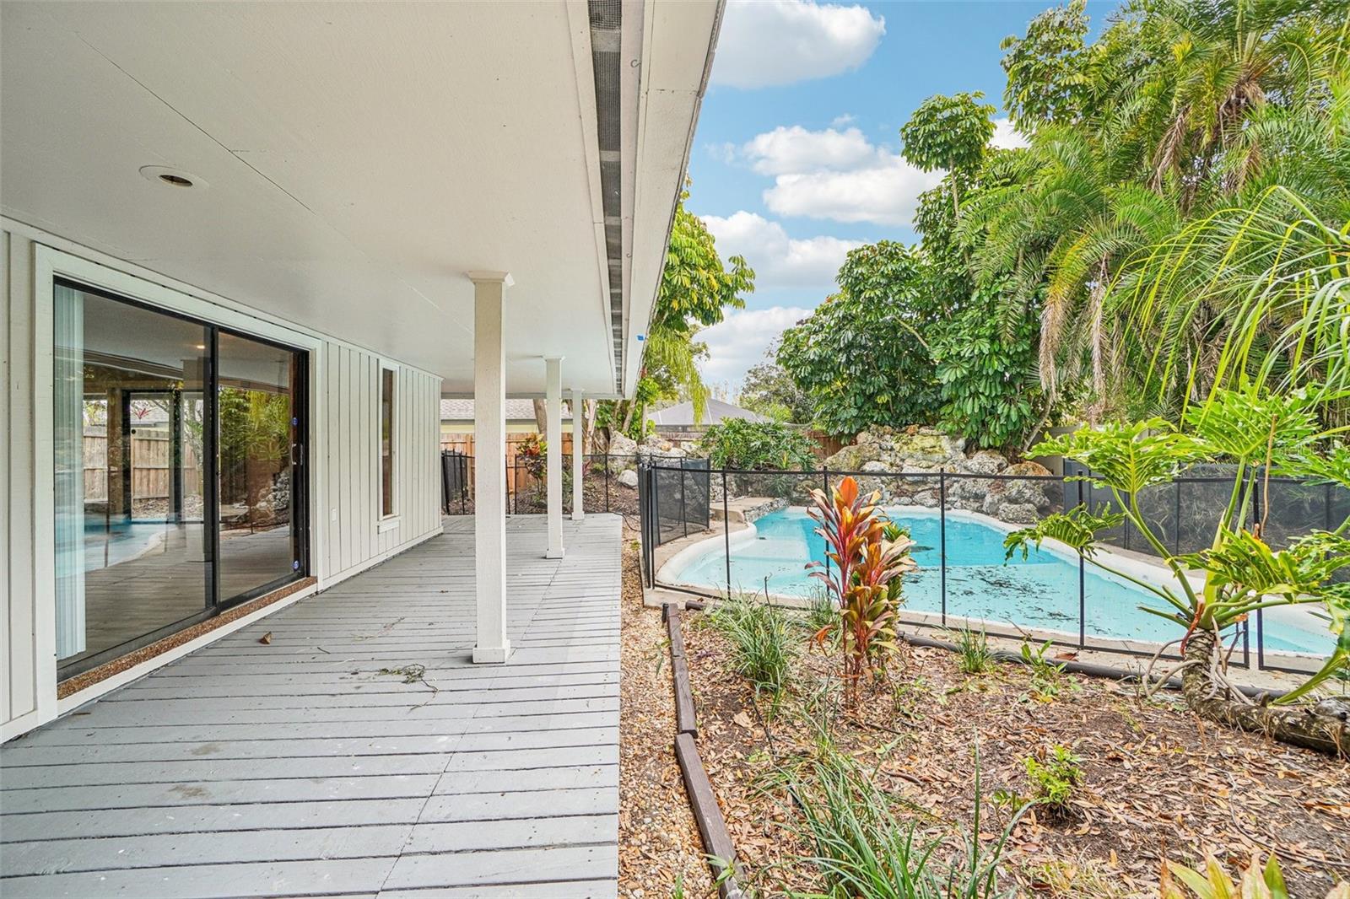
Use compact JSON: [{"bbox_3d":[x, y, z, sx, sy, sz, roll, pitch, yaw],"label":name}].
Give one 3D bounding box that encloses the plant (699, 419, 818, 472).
[{"bbox_3d":[2.098,-0.110,14.300,2.950,1.400,2.200,0,0,8],"label":"plant"}]

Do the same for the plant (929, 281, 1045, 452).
[{"bbox_3d":[6.603,-1.569,12.000,2.200,3.500,2.200,0,0,29],"label":"plant"}]

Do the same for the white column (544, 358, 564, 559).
[{"bbox_3d":[-1.486,0.096,6.916,0.220,2.450,0.220,0,0,-5],"label":"white column"}]

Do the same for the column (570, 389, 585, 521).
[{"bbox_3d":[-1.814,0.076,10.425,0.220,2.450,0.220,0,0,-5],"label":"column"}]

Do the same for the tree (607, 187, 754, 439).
[{"bbox_3d":[0.152,-3.109,14.500,3.600,6.200,3.600,0,0,1],"label":"tree"}]

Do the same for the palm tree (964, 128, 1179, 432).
[{"bbox_3d":[7.726,-2.770,11.200,3.700,5.400,3.800,0,0,35],"label":"palm tree"}]

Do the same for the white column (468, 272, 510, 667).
[{"bbox_3d":[-1.181,0.115,3.617,0.220,2.450,0.220,0,0,-5],"label":"white column"}]

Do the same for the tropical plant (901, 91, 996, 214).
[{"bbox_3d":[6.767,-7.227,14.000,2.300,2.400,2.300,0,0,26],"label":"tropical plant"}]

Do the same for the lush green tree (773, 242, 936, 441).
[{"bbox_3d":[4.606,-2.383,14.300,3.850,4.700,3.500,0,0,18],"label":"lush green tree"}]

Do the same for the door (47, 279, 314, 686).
[{"bbox_3d":[-3.208,0.142,3.907,0.120,2.030,2.290,0,0,-5],"label":"door"}]

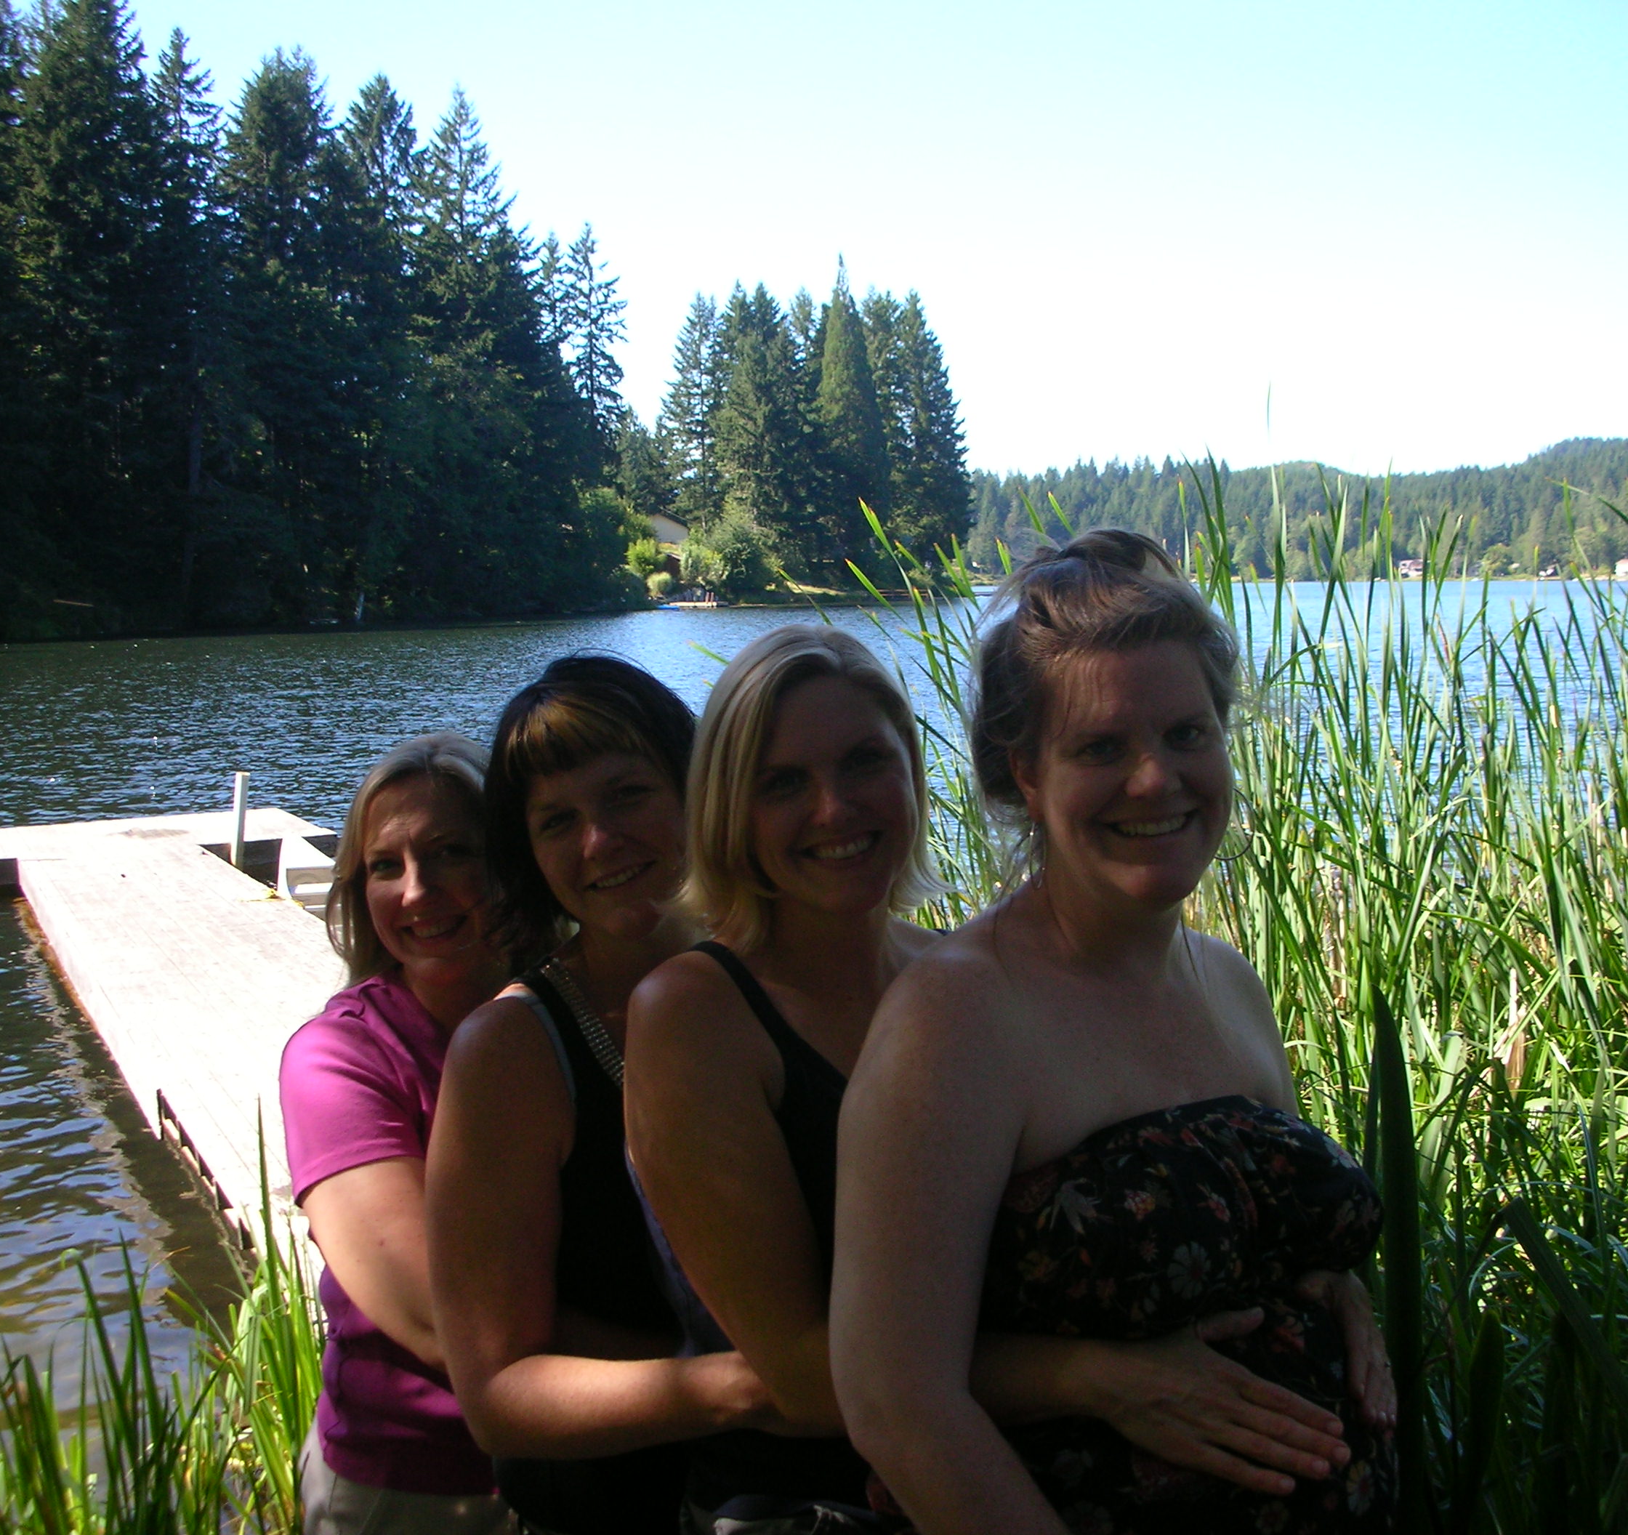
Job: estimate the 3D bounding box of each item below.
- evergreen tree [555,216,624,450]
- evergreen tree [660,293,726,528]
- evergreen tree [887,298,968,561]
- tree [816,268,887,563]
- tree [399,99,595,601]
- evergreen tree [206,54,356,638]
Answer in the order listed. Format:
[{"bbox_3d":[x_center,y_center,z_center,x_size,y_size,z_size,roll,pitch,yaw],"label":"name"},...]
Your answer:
[{"bbox_3d":[-14.836,-23.966,135.952,4.900,23.150,4.900,0,5,0],"label":"evergreen tree"},{"bbox_3d":[-9.455,-28.154,169.047,6.200,21.060,6.200,0,5,0],"label":"evergreen tree"},{"bbox_3d":[9.348,-28.352,176.892,8.200,24.480,8.200,0,5,0],"label":"evergreen tree"},{"bbox_3d":[3.009,-28.216,168.827,6.600,25.930,6.600,0,5,0],"label":"tree"},{"bbox_3d":[-17.968,-22.828,114.687,10.300,29.010,10.300,0,5,0],"label":"tree"},{"bbox_3d":[-24.668,-19.620,94.827,7.200,25.920,7.200,0,5,0],"label":"evergreen tree"}]

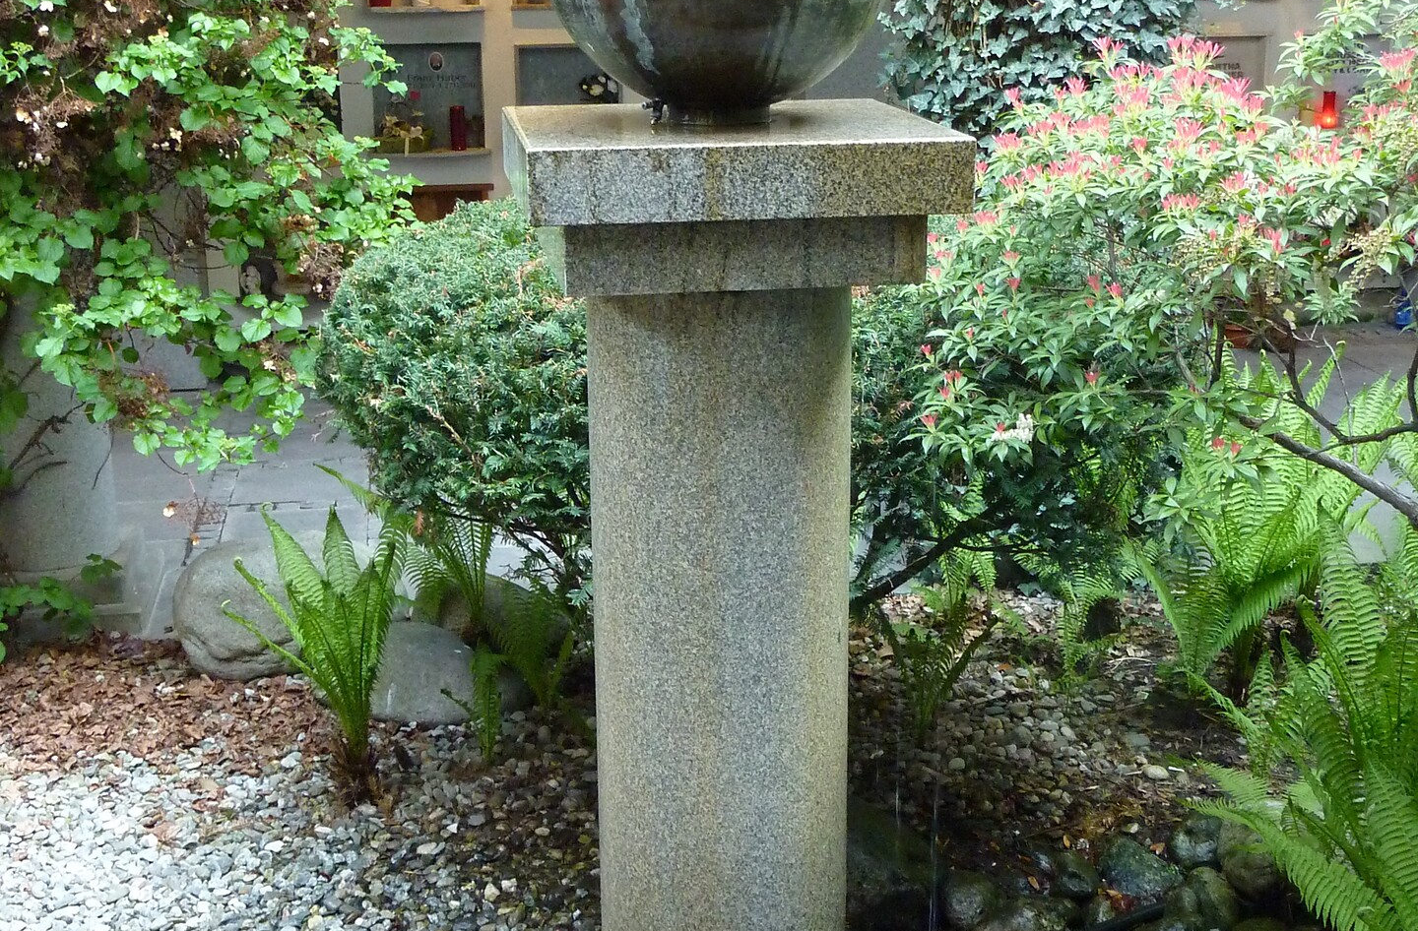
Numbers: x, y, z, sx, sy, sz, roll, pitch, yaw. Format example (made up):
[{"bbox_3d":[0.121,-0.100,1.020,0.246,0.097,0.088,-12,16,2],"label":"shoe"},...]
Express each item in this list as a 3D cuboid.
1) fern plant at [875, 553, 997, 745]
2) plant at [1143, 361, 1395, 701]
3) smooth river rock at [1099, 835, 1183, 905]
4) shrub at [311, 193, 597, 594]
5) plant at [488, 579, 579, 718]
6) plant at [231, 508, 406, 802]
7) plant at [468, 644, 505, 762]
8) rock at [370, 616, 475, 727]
[{"bbox_3d":[0.459,0.383,3.866,0.245,0.377,0.221,0,16,0],"label":"fern plant"},{"bbox_3d":[1.189,0.147,4.054,0.526,0.710,0.520,-1,16,0],"label":"plant"},{"bbox_3d":[0.750,0.699,3.318,0.144,0.090,0.110,0,16,0],"label":"smooth river rock"},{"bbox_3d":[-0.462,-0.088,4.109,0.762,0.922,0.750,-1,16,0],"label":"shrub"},{"bbox_3d":[-0.368,0.390,4.015,0.186,0.291,0.220,-1,16,0],"label":"plant"},{"bbox_3d":[-0.740,0.363,3.622,0.330,0.563,0.340,-1,16,0],"label":"plant"},{"bbox_3d":[-0.444,0.472,3.794,0.082,0.253,0.120,0,16,0],"label":"plant"},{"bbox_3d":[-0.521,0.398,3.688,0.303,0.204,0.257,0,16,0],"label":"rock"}]

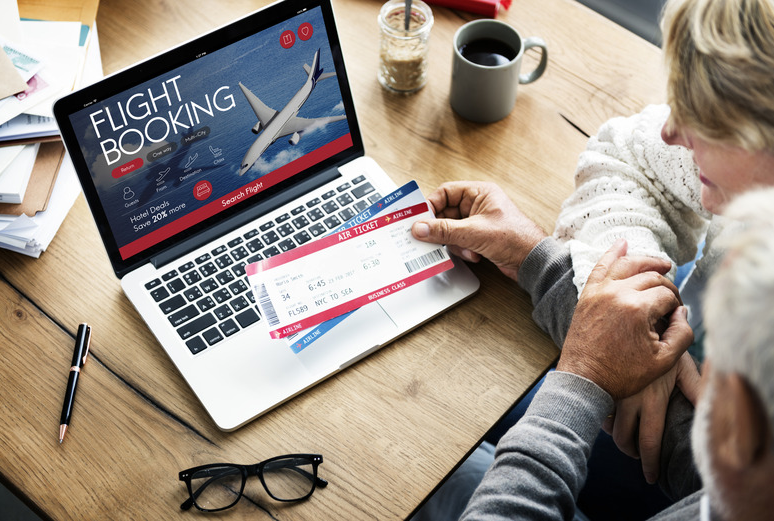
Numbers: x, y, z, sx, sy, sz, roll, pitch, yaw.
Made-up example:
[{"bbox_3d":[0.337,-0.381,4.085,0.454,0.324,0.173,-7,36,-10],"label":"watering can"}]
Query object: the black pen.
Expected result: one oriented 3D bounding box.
[{"bbox_3d":[-0.308,0.119,1.277,0.013,0.011,0.136,3,54,-1],"label":"black pen"}]

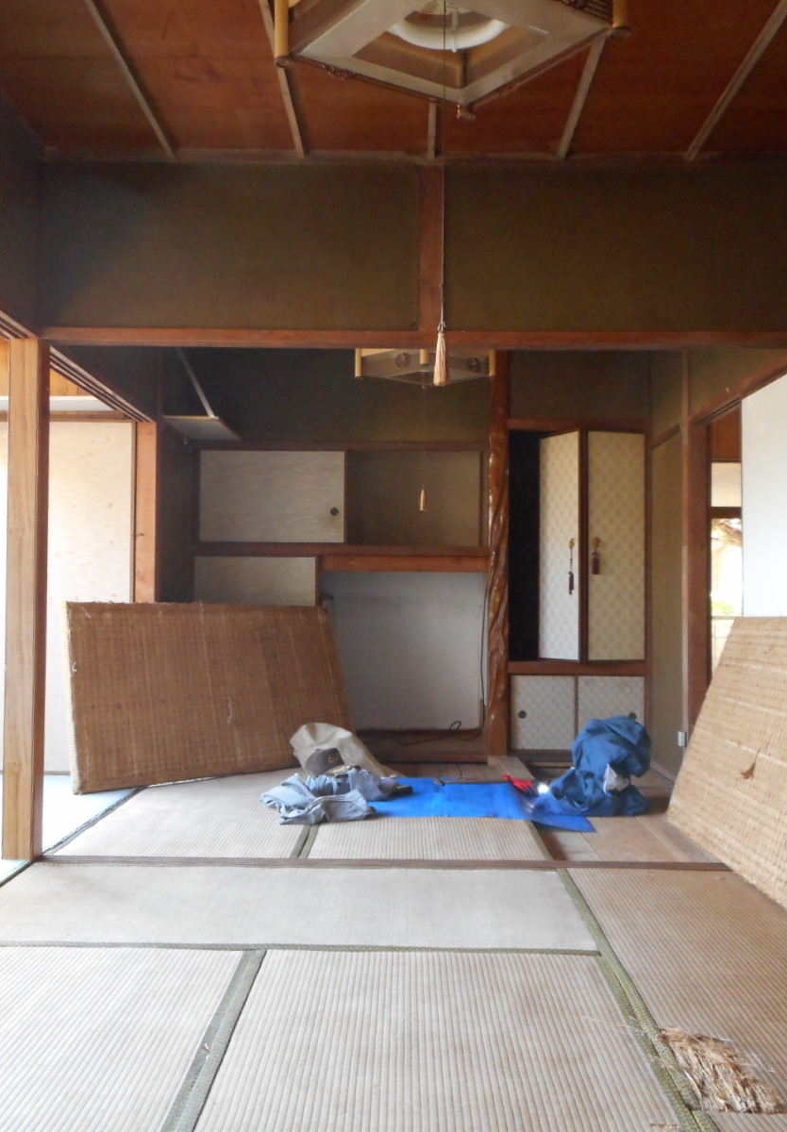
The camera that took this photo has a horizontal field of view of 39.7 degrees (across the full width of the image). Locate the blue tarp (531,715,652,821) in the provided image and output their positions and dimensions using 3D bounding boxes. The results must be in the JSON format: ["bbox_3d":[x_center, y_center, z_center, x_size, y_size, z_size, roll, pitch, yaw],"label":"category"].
[{"bbox_3d":[0.906,0.896,4.999,0.547,0.408,0.420,0,-2,1],"label":"blue tarp"}]

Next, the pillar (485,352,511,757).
[{"bbox_3d":[0.619,-0.122,6.470,0.142,2.493,0.142,0,-2,1],"label":"pillar"}]

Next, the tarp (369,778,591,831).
[{"bbox_3d":[0.346,1.083,4.963,1.080,0.060,1.020,0,-2,1],"label":"tarp"}]

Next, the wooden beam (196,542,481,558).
[{"bbox_3d":[-0.310,-0.091,6.408,1.700,0.083,0.100,0,-2,1],"label":"wooden beam"}]

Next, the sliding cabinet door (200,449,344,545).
[{"bbox_3d":[-0.727,-0.413,6.509,0.875,0.541,0.025,0,-2,1],"label":"sliding cabinet door"}]

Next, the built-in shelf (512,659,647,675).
[{"bbox_3d":[1.082,0.600,6.431,0.819,0.073,0.120,0,-2,1],"label":"built-in shelf"}]

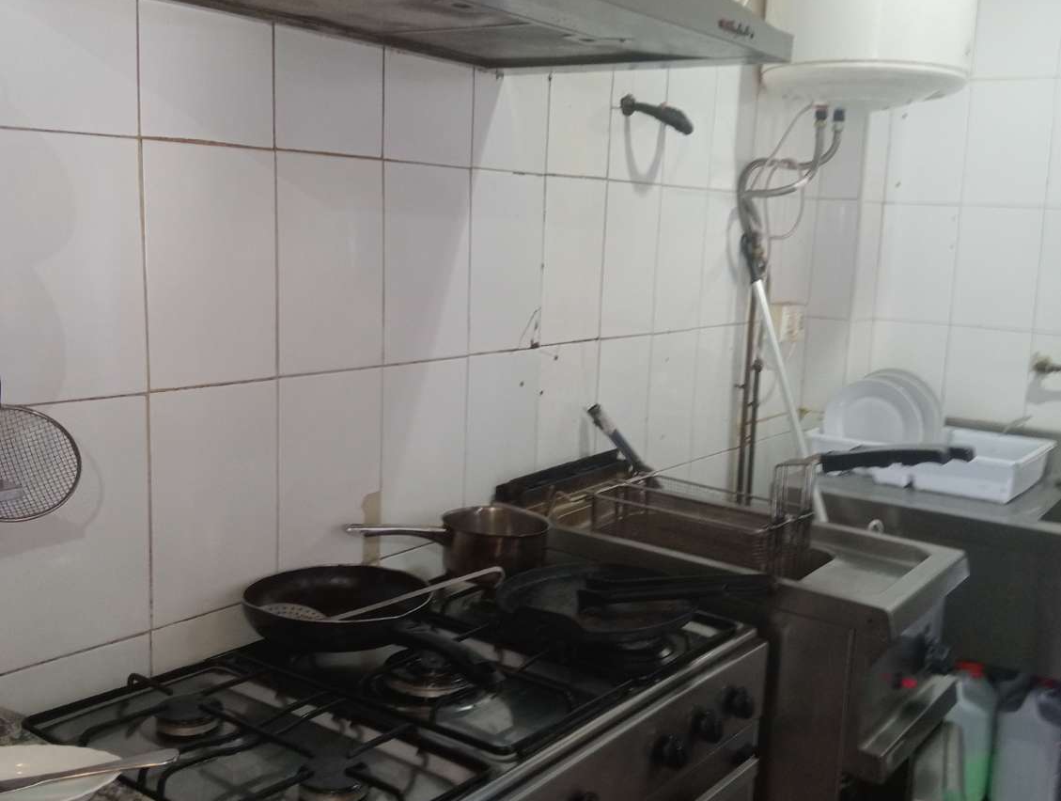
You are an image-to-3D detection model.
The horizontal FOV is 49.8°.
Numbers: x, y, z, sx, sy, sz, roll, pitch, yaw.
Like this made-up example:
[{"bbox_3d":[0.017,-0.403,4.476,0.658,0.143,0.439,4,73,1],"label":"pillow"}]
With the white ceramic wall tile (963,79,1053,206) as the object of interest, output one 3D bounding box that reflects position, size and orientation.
[{"bbox_3d":[1.167,-0.624,2.786,0.200,0.300,0.010,8,11,36],"label":"white ceramic wall tile"}]

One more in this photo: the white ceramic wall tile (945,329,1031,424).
[{"bbox_3d":[1.149,-0.031,2.879,0.200,0.300,0.010,8,11,36],"label":"white ceramic wall tile"}]

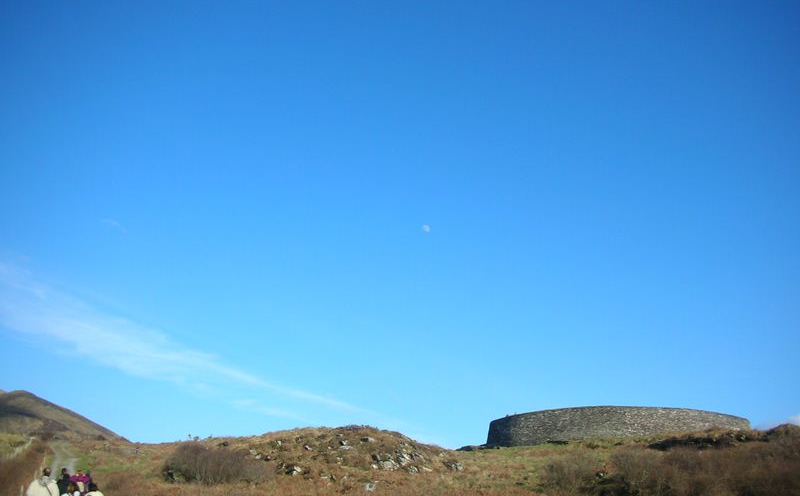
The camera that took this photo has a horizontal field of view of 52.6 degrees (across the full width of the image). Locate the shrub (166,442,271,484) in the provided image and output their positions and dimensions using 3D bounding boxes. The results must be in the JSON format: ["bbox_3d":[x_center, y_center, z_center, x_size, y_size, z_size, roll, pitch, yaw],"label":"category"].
[{"bbox_3d":[-10.995,13.084,49.000,6.300,2.500,4.200,0,-18,0],"label":"shrub"}]

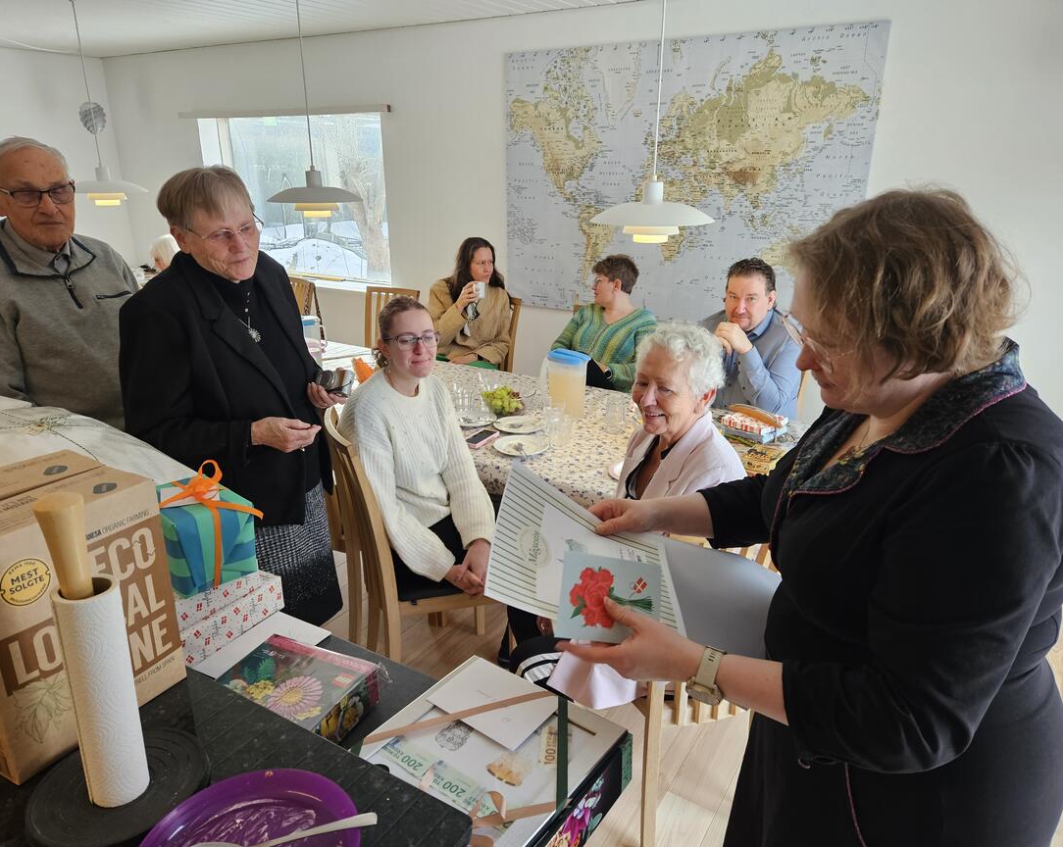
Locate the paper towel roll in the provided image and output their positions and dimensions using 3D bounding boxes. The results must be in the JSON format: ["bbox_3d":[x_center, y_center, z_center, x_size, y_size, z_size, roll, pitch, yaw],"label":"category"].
[{"bbox_3d":[-0.399,0.253,0.705,0.052,0.222,0.052,2,19,-1],"label":"paper towel roll"}]

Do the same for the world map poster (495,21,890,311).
[{"bbox_3d":[0.700,-1.239,3.958,2.000,1.405,0.035,12,22,30],"label":"world map poster"}]

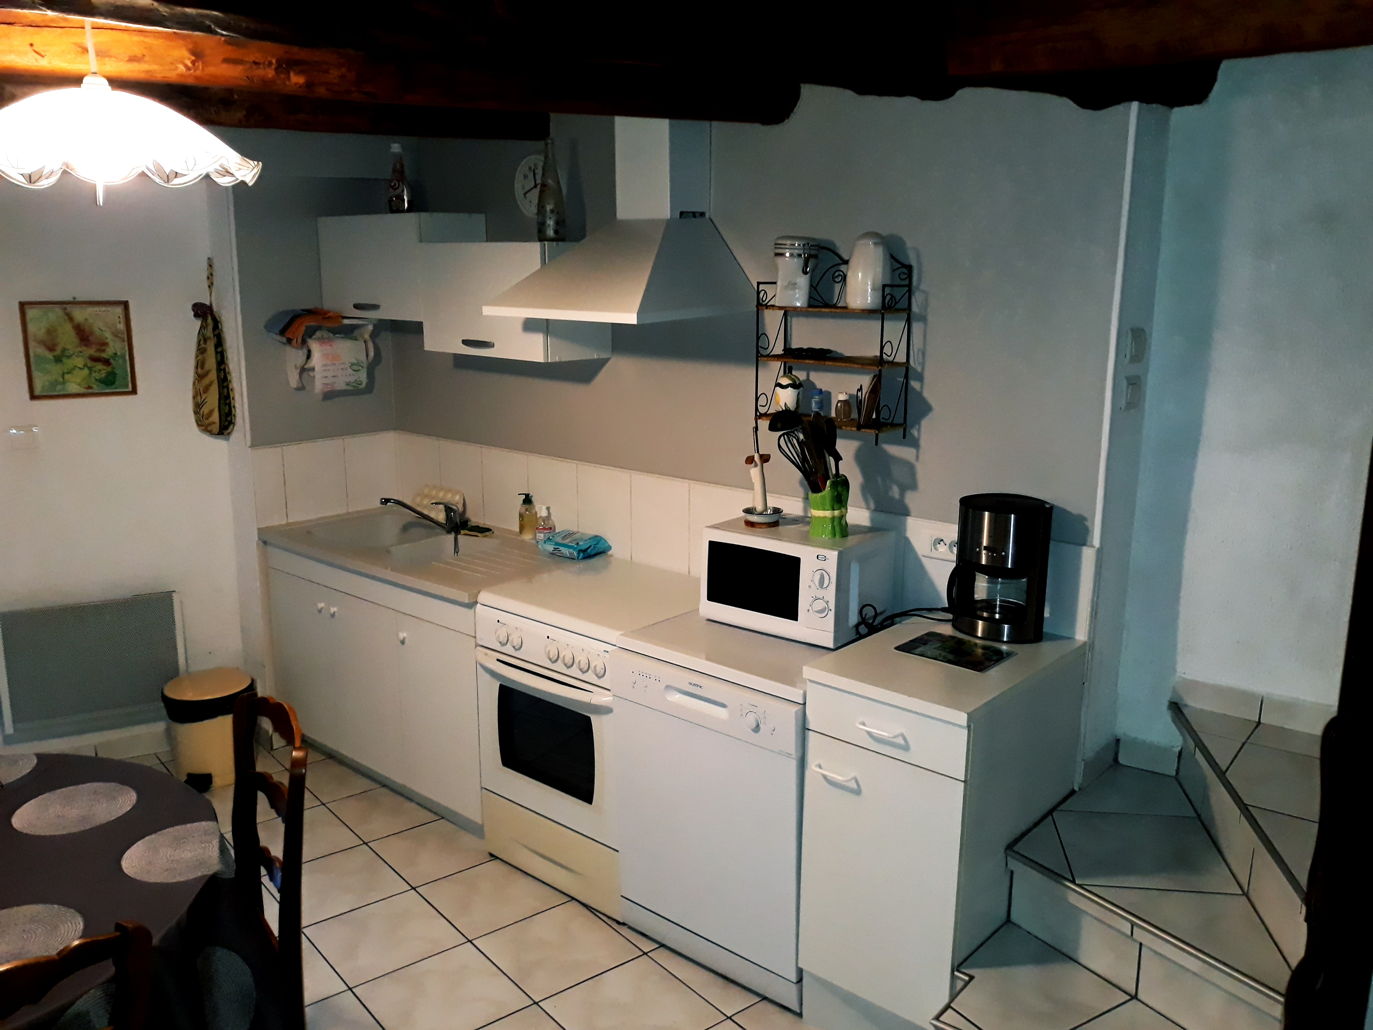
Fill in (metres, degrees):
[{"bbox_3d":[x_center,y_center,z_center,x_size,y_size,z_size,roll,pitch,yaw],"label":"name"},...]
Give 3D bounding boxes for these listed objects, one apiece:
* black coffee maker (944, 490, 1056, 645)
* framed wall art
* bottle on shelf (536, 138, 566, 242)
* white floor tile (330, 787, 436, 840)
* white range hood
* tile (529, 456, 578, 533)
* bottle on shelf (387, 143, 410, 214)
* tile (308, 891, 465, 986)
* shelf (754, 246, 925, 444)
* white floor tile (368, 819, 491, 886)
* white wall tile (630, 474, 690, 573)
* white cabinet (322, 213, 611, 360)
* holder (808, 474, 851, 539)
[{"bbox_3d":[0.774,0.128,2.636,0.237,0.334,0.173,11,15,39],"label":"black coffee maker"},{"bbox_3d":[-2.042,-0.556,3.608,0.318,0.320,0.019,-6,14,-28],"label":"framed wall art"},{"bbox_3d":[-0.406,-0.975,3.224,0.086,0.301,0.086,1,12,0],"label":"bottle on shelf"},{"bbox_3d":[-1.023,1.012,3.659,0.300,0.010,0.340,-9,15,-39],"label":"white floor tile"},{"bbox_3d":[-0.187,-0.863,3.056,0.604,0.603,0.512,11,15,39],"label":"white range hood"},{"bbox_3d":[-0.470,-0.054,3.800,0.255,0.285,0.010,11,16,40],"label":"tile"},{"bbox_3d":[-1.009,-1.184,3.768,0.076,0.234,0.076,11,16,40],"label":"bottle on shelf"},{"bbox_3d":[-0.822,1.151,2.922,0.333,0.010,0.333,-9,15,-39],"label":"tile"},{"bbox_3d":[0.390,-0.453,2.884,0.400,0.525,0.142,11,15,39],"label":"shelf"},{"bbox_3d":[-0.769,1.040,3.340,0.329,0.010,0.329,-9,16,-39],"label":"white floor tile"},{"bbox_3d":[-0.083,0.028,3.477,0.253,0.285,0.010,11,16,40],"label":"white wall tile"},{"bbox_3d":[-0.808,-0.809,3.737,1.213,0.467,0.305,11,15,39],"label":"white cabinet"},{"bbox_3d":[0.384,-0.029,2.848,0.105,0.158,0.105,0,12,0],"label":"holder"}]

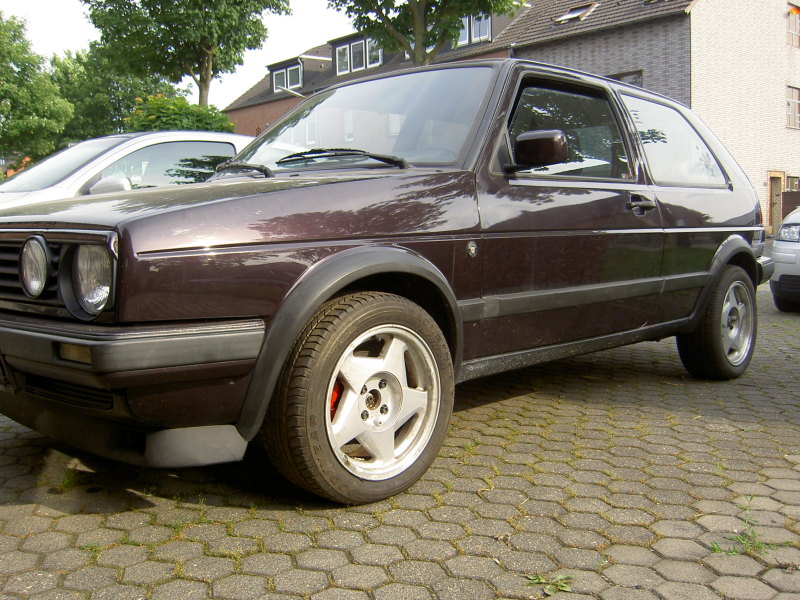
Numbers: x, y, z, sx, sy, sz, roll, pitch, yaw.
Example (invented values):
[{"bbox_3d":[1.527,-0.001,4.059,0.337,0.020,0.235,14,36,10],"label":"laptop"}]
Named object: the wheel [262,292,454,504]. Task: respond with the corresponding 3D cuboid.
[{"bbox_3d":[-0.104,0.266,2.150,0.565,0.560,0.197,-5,7,-43],"label":"wheel"}]

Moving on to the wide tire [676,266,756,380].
[{"bbox_3d":[1.600,0.105,3.938,0.197,0.560,0.565,5,7,43],"label":"wide tire"}]

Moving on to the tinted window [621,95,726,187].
[{"bbox_3d":[1.245,-0.688,3.505,0.050,0.400,0.920,-19,-9,43],"label":"tinted window"}]

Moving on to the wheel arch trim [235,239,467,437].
[{"bbox_3d":[-0.105,0.072,2.030,0.080,0.440,0.770,5,7,43],"label":"wheel arch trim"}]

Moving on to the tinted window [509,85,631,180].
[{"bbox_3d":[0.588,-0.616,2.816,0.050,0.390,0.880,-19,-9,43],"label":"tinted window"}]

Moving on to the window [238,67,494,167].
[{"bbox_3d":[-0.186,-0.666,3.056,1.280,0.110,0.600,5,48,43],"label":"window"}]

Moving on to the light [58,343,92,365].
[{"bbox_3d":[-0.670,0.113,1.658,0.155,0.050,0.045,4,7,39],"label":"light"}]

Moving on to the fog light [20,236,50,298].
[{"bbox_3d":[-0.860,-0.081,1.904,0.155,0.155,0.070,5,7,43],"label":"fog light"}]

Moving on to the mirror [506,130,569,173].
[{"bbox_3d":[0.430,-0.454,2.406,0.190,0.130,0.100,5,7,43],"label":"mirror"}]

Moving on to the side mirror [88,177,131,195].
[{"bbox_3d":[-1.698,-0.655,4.593,0.210,0.140,0.130,5,7,43],"label":"side mirror"}]

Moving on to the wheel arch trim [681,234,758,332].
[{"bbox_3d":[1.569,-0.103,3.804,0.080,0.430,0.900,5,7,43],"label":"wheel arch trim"}]

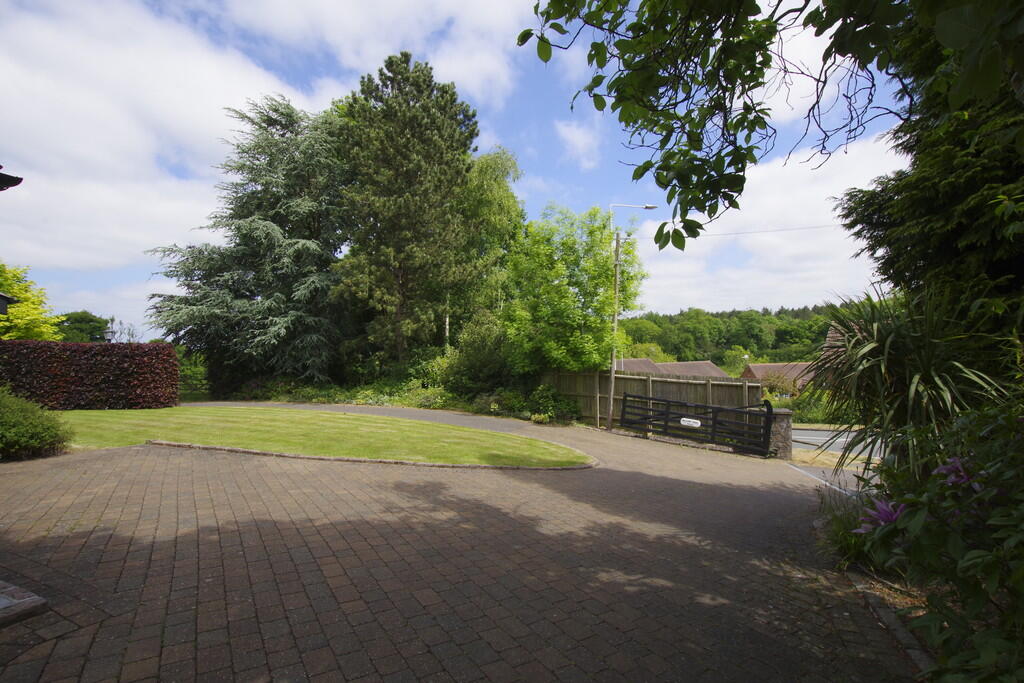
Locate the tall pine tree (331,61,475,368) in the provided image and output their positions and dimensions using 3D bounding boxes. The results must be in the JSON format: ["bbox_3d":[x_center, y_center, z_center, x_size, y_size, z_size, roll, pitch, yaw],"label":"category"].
[{"bbox_3d":[-4.840,-5.500,20.600,6.700,15.000,6.500,0,-1,0],"label":"tall pine tree"}]

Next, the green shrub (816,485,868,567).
[{"bbox_3d":[2.950,1.660,4.050,0.460,0.660,0.460,0,-1,0],"label":"green shrub"}]

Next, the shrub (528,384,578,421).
[{"bbox_3d":[1.340,1.950,14.700,1.600,1.200,1.400,0,-1,0],"label":"shrub"}]

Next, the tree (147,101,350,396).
[{"bbox_3d":[-11.200,-4.200,20.000,8.500,13.000,8.200,0,-1,0],"label":"tree"}]

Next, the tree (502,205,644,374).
[{"bbox_3d":[2.230,-1.400,16.600,5.200,7.200,5.000,0,-1,0],"label":"tree"}]

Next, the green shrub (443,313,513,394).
[{"bbox_3d":[-1.360,0.600,18.000,2.900,3.600,2.800,0,-1,0],"label":"green shrub"}]

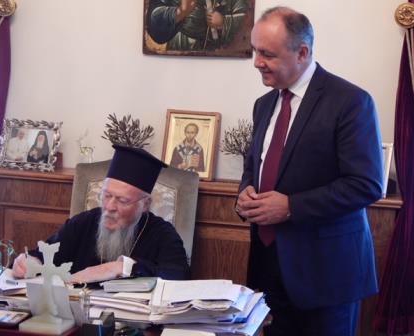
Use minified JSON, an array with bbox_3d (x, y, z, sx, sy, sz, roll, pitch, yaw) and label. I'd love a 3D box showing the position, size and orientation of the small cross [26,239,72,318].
[{"bbox_3d":[-0.463,0.329,2.880,0.138,0.242,0.065,4,7,18],"label":"small cross"}]

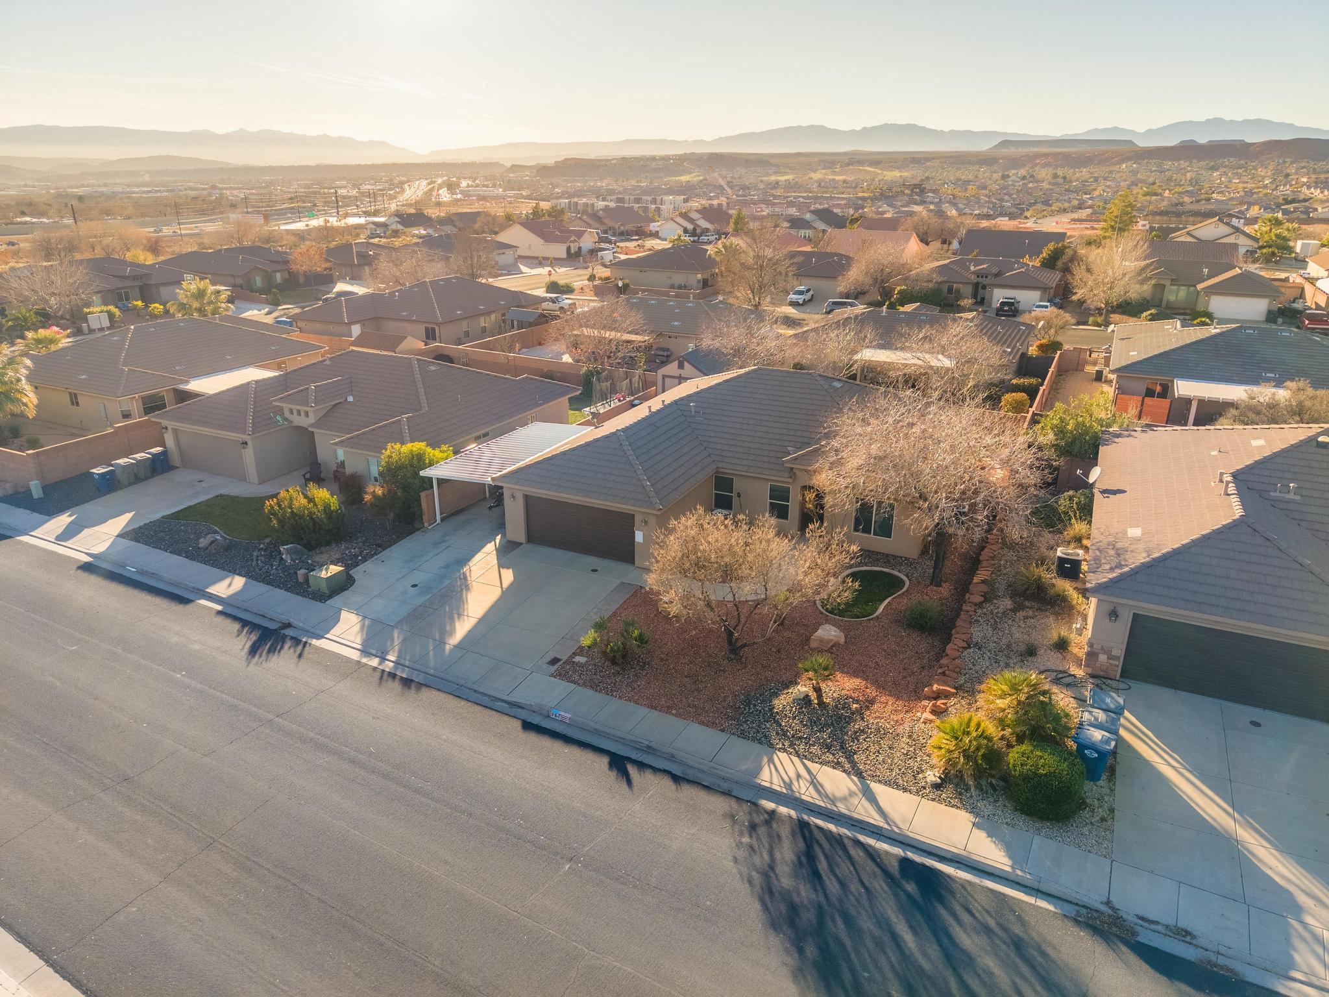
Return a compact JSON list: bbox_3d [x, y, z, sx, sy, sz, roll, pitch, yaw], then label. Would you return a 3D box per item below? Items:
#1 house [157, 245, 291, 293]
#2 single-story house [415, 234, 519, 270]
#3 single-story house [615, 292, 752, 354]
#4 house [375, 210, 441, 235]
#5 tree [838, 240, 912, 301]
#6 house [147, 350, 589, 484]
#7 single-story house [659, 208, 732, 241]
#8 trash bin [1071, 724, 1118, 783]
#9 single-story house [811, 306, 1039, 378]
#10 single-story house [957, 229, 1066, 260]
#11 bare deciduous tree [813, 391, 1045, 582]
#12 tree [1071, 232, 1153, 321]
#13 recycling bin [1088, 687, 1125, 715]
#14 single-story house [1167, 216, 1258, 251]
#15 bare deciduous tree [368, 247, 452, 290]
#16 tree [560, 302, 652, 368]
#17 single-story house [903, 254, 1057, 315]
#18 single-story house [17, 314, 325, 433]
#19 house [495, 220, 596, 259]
[{"bbox_3d":[-63.762,-35.286,140.136,17.500,5.400,16.000,9,22,23],"label":"house"},{"bbox_3d":[-34.405,-40.547,150.351,13.822,5.350,18.098,10,22,23],"label":"single-story house"},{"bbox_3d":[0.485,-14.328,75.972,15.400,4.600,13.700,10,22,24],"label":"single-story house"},{"bbox_3d":[-62.196,-68.941,231.538,14.000,5.200,12.500,9,22,23],"label":"house"},{"bbox_3d":[23.540,-25.525,103.636,8.186,6.702,8.186,0,21,0],"label":"tree"},{"bbox_3d":[-15.103,-4.906,49.812,17.000,4.950,15.700,10,22,24],"label":"house"},{"bbox_3d":[7.203,-60.103,202.325,13.000,6.000,15.000,10,22,24],"label":"single-story house"},{"bbox_3d":[10.407,6.234,22.409,0.850,1.080,0.660,14,24,32],"label":"trash bin"},{"bbox_3d":[17.735,-11.522,65.975,15.300,4.750,16.000,9,22,24],"label":"single-story house"},{"bbox_3d":[53.057,-37.397,139.957,13.999,5.772,15.309,10,22,23],"label":"single-story house"},{"bbox_3d":[9.276,-0.171,33.001,7.922,7.156,7.922,0,21,0],"label":"bare deciduous tree"},{"bbox_3d":[41.329,-20.429,85.157,7.800,8.050,7.600,0,20,0],"label":"tree"},{"bbox_3d":[12.084,6.019,25.417,0.900,1.150,0.750,10,22,24],"label":"recycling bin"},{"bbox_3d":[86.642,-41.739,146.147,12.400,6.000,14.500,10,22,24],"label":"single-story house"},{"bbox_3d":[-31.130,-27.491,111.561,8.800,6.000,8.800,0,20,0],"label":"bare deciduous tree"},{"bbox_3d":[-4.405,-12.263,70.177,6.989,5.235,6.989,0,21,0],"label":"tree"},{"bbox_3d":[36.646,-25.228,106.187,16.100,4.650,15.300,10,22,24],"label":"single-story house"},{"bbox_3d":[-36.297,-10.928,68.613,17.200,5.450,21.900,9,22,23],"label":"single-story house"},{"bbox_3d":[-22.122,-49.225,174.054,16.079,5.700,11.629,10,22,23],"label":"house"}]

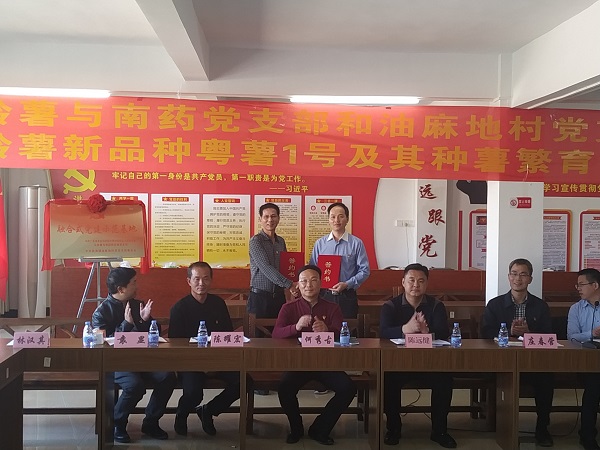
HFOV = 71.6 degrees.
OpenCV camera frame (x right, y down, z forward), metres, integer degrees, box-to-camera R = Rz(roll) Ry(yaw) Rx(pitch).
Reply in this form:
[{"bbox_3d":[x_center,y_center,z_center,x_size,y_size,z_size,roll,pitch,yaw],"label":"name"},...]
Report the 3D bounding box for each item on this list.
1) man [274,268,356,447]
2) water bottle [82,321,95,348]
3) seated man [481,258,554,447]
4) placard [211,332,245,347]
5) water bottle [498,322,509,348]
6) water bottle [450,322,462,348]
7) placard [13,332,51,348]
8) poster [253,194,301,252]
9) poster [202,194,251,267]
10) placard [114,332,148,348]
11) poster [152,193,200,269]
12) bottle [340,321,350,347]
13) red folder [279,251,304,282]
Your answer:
[{"bbox_3d":[0.098,0.906,3.080,0.570,1.210,0.620,1,2,-3],"label":"man"},{"bbox_3d":[-1.324,0.689,2.610,0.064,0.166,0.064,1,2,-3],"label":"water bottle"},{"bbox_3d":[1.631,0.924,3.120,0.540,1.270,0.660,1,2,0],"label":"seated man"},{"bbox_3d":[-0.452,0.715,2.603,0.206,0.092,0.045,1,2,-3],"label":"placard"},{"bbox_3d":[1.338,0.723,2.730,0.062,0.156,0.062,1,2,-3],"label":"water bottle"},{"bbox_3d":[1.020,0.720,2.710,0.064,0.166,0.064,1,2,-3],"label":"water bottle"},{"bbox_3d":[-1.668,0.718,2.585,0.212,0.092,0.070,1,2,-3],"label":"placard"},{"bbox_3d":[-0.334,0.105,6.400,0.720,1.130,0.020,1,2,-3],"label":"poster"},{"bbox_3d":[-0.921,0.088,5.250,0.598,0.934,0.015,1,2,-3],"label":"poster"},{"bbox_3d":[-1.039,0.708,2.567,0.206,0.092,0.045,1,2,-3],"label":"placard"},{"bbox_3d":[-1.558,0.083,5.200,0.602,0.929,0.015,1,2,-3],"label":"poster"},{"bbox_3d":[0.291,0.702,2.667,0.062,0.156,0.062,1,2,-3],"label":"bottle"},{"bbox_3d":[-0.062,0.379,3.560,0.205,0.287,0.015,1,2,-6],"label":"red folder"}]

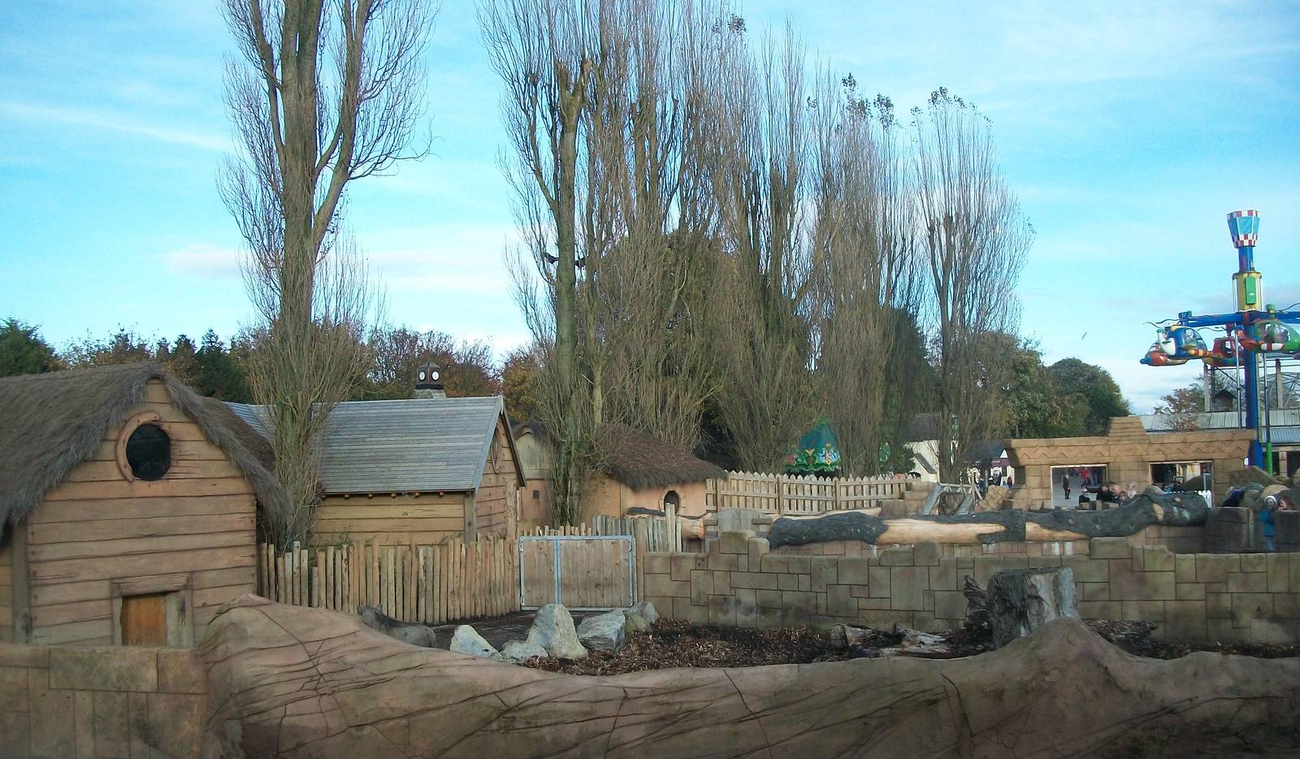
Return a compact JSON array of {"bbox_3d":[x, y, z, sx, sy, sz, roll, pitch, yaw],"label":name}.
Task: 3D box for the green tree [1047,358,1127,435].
[{"bbox_3d":[30.637,3.070,85.000,6.200,9.800,6.000,-1,-4,0],"label":"green tree"}]

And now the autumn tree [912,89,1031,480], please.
[{"bbox_3d":[12.858,-3.122,49.000,4.800,17.500,4.600,-1,-4,0],"label":"autumn tree"}]

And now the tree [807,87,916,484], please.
[{"bbox_3d":[8.094,-3.003,45.500,4.100,16.900,4.100,-1,-4,0],"label":"tree"}]

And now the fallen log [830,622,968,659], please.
[{"bbox_3d":[3.050,3.199,14.700,1.660,0.400,0.550,-2,-4,10],"label":"fallen log"}]

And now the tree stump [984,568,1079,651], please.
[{"bbox_3d":[4.728,2.852,14.900,1.100,1.050,1.020,-1,-4,0],"label":"tree stump"}]

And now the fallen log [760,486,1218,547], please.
[{"bbox_3d":[5.054,2.146,18.600,6.550,0.820,0.650,-2,-4,13],"label":"fallen log"}]

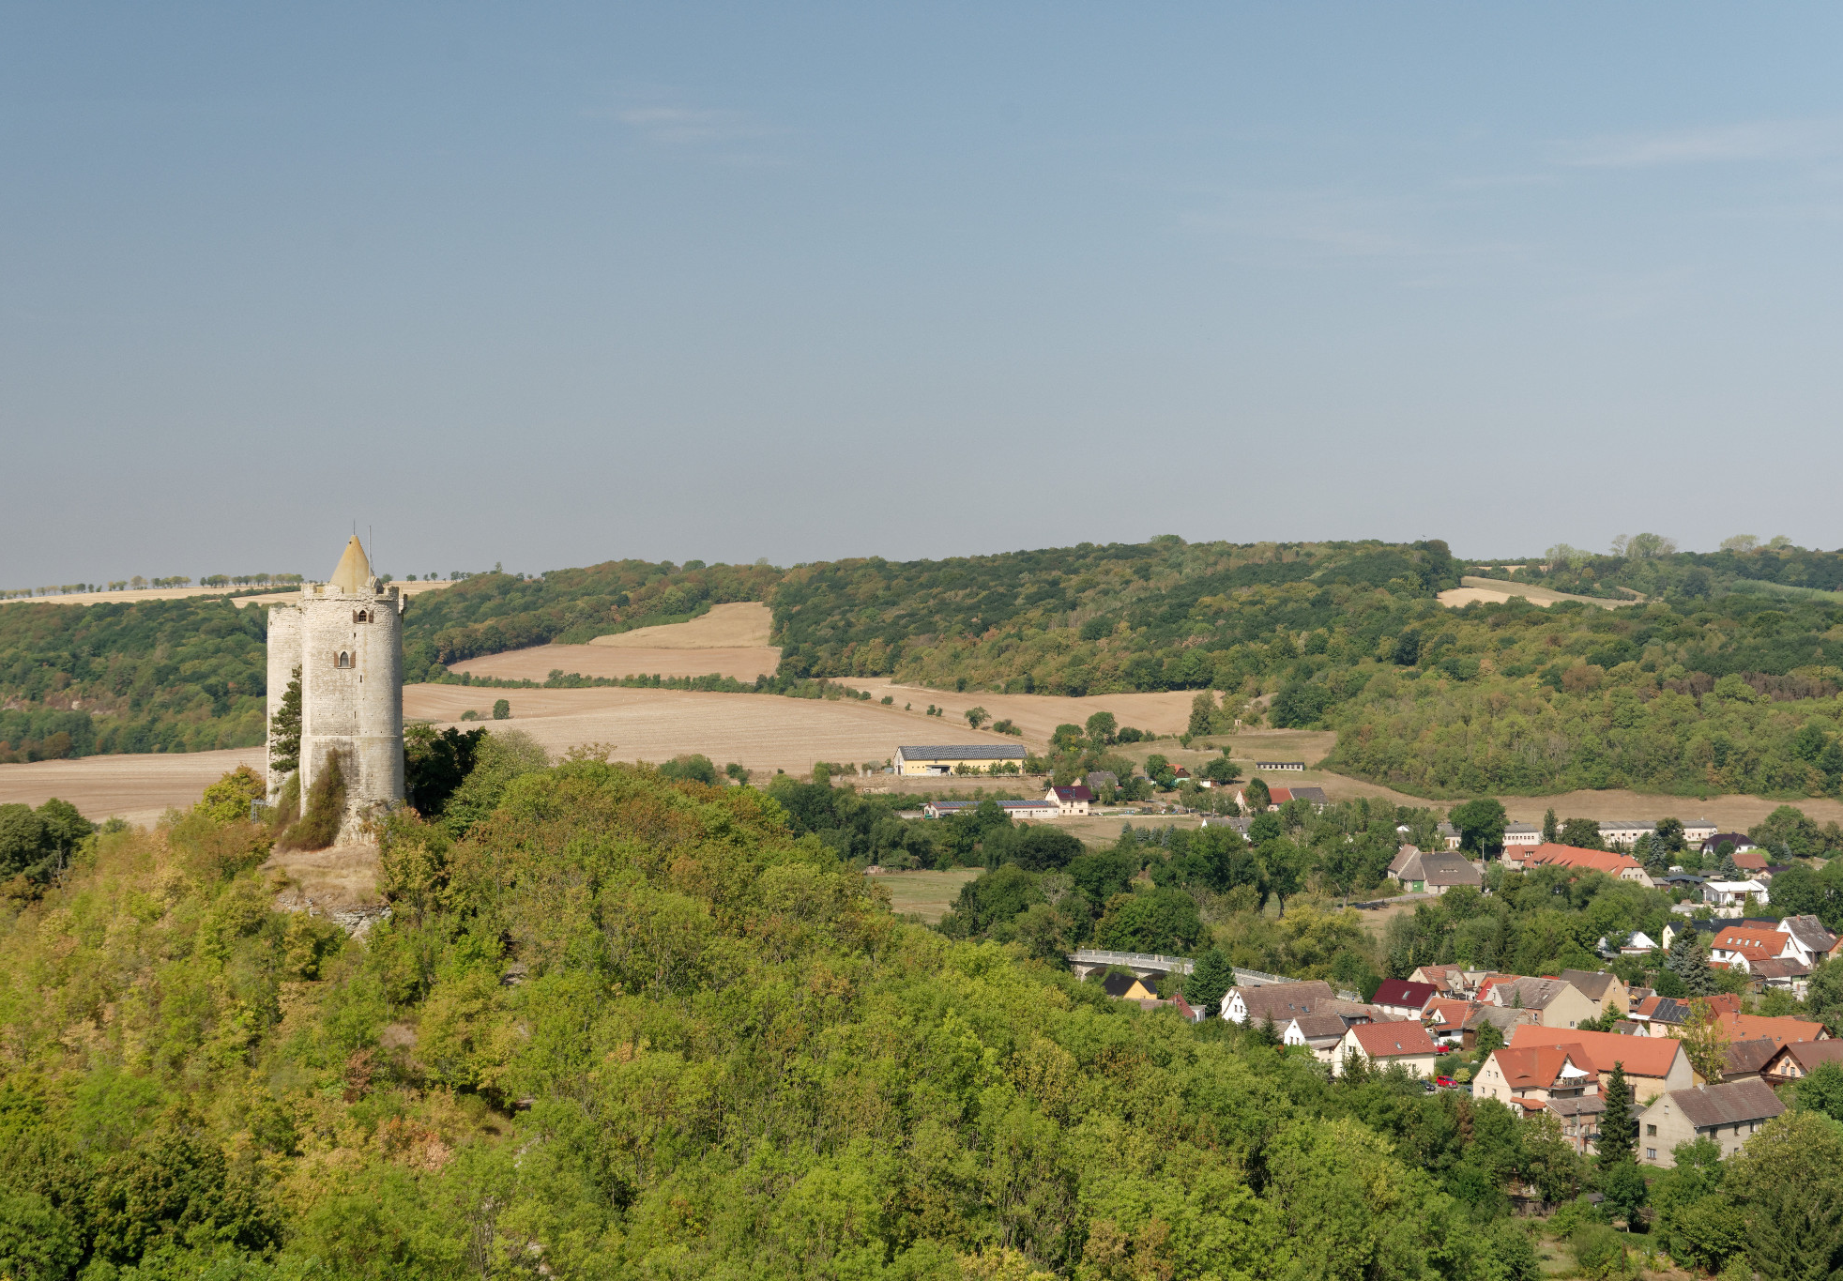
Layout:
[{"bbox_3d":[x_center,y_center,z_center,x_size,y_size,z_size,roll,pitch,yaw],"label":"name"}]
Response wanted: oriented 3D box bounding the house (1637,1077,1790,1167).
[{"bbox_3d":[104.970,63.820,381.560,19.550,10.000,8.940,0,1,-38],"label":"house"}]

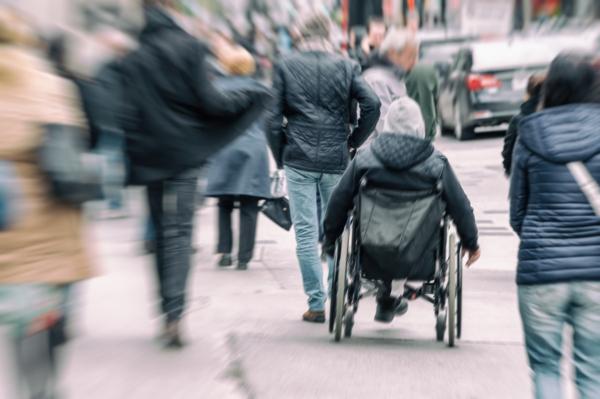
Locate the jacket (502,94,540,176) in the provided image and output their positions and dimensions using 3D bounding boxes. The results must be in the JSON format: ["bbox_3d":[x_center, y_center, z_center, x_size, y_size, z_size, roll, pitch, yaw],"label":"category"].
[{"bbox_3d":[1.433,-0.393,23.500,0.440,0.540,0.300,0,2,0],"label":"jacket"}]

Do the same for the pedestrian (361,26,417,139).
[{"bbox_3d":[0.561,-0.267,24.300,0.520,1.680,0.380,1,3,30],"label":"pedestrian"}]

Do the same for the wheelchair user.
[{"bbox_3d":[0.533,0.056,20.300,0.800,1.210,0.850,0,2,0],"label":"wheelchair user"}]

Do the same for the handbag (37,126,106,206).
[{"bbox_3d":[-0.895,-0.137,15.000,0.280,0.310,0.150,-1,3,-20],"label":"handbag"}]

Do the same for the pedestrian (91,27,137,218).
[{"bbox_3d":[-1.675,-0.701,34.400,0.520,1.720,0.400,0,2,0],"label":"pedestrian"}]

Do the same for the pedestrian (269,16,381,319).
[{"bbox_3d":[0.128,-0.181,21.700,0.640,1.760,0.460,0,2,0],"label":"pedestrian"}]

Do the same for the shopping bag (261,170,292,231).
[{"bbox_3d":[-0.156,0.014,26.500,0.250,0.400,0.130,0,2,0],"label":"shopping bag"}]

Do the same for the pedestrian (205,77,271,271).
[{"bbox_3d":[-0.425,-0.295,26.900,0.540,1.580,0.380,0,2,0],"label":"pedestrian"}]

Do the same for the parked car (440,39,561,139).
[{"bbox_3d":[3.290,-1.720,61.500,1.830,1.500,4.650,0,2,-4],"label":"parked car"}]

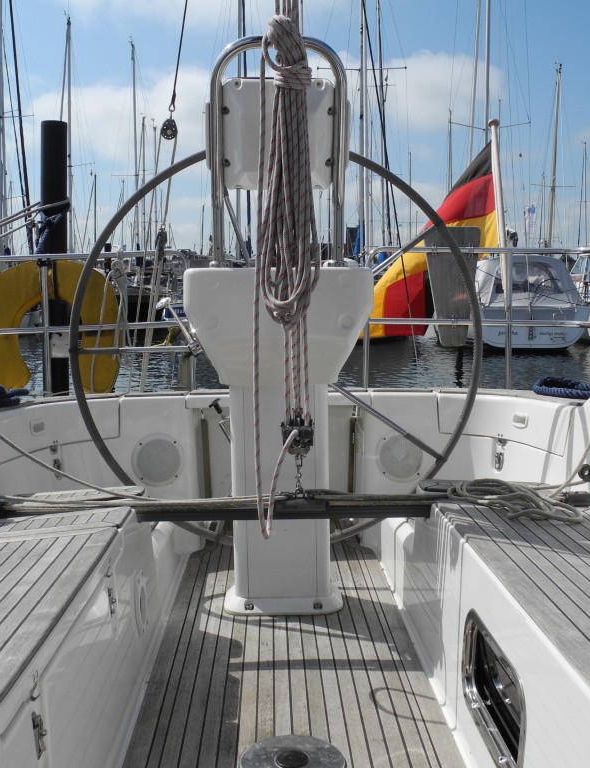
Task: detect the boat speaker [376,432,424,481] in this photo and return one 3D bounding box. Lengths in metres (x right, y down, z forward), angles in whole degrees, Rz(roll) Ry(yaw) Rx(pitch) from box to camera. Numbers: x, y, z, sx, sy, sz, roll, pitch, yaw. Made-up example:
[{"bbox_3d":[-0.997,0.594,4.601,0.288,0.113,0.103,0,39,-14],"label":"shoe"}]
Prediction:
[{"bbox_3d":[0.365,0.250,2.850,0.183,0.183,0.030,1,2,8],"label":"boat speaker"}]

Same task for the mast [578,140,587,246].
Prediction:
[{"bbox_3d":[22.836,-14.008,65.000,0.170,10.000,0.170,0,7,0],"label":"mast"}]

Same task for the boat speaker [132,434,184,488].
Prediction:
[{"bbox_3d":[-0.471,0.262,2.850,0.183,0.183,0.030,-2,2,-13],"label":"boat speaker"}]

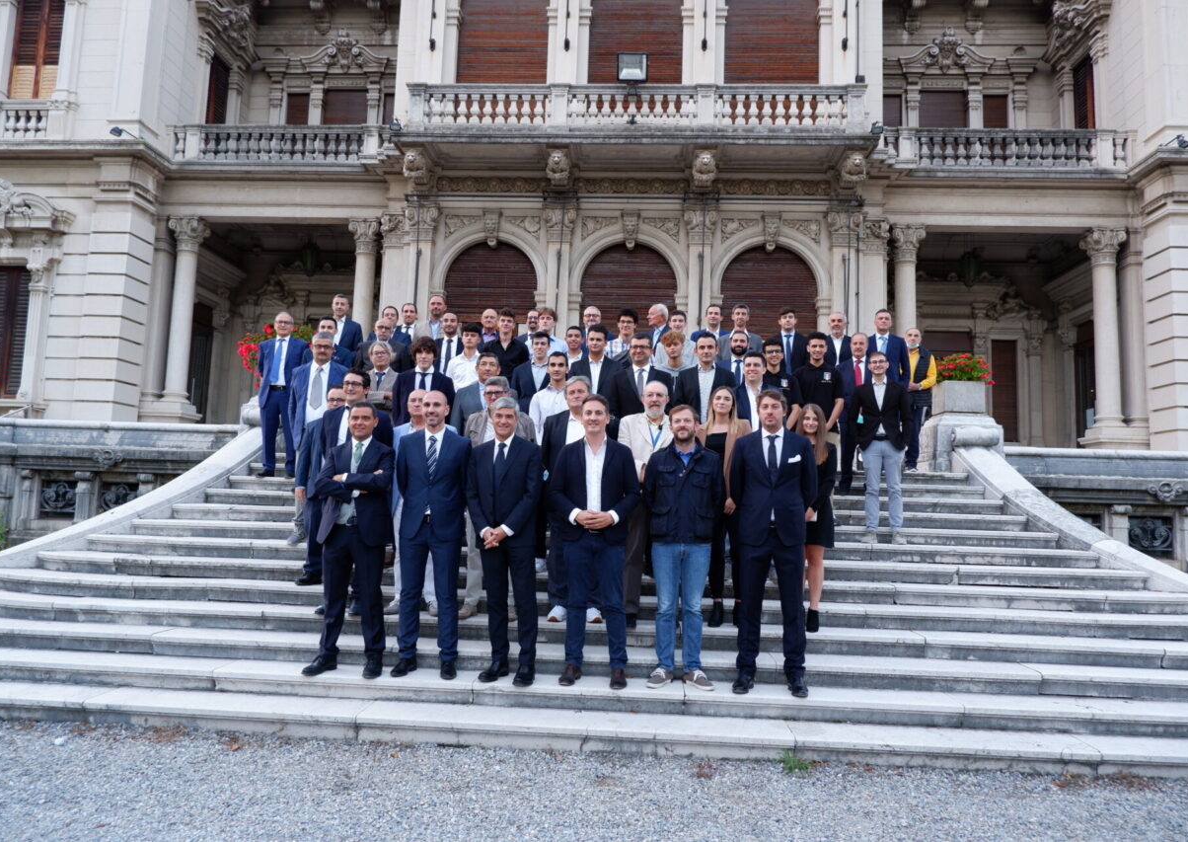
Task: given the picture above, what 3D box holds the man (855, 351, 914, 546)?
[{"bbox_3d":[2.547,0.228,7.082,0.510,1.692,0.330,0,-6,14],"label":"man"}]

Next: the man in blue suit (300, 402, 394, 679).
[{"bbox_3d":[-1.556,0.732,5.149,0.550,1.712,0.360,3,-6,-8],"label":"man in blue suit"}]

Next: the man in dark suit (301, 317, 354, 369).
[{"bbox_3d":[-2.633,-0.155,7.998,0.510,1.787,0.340,3,-6,-11],"label":"man in dark suit"}]

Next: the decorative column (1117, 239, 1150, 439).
[{"bbox_3d":[10.879,-1.631,16.284,0.470,4.238,0.470,2,-6,3],"label":"decorative column"}]

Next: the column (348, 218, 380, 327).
[{"bbox_3d":[-5.023,-2.063,17.243,0.640,4.461,0.640,2,-6,3],"label":"column"}]

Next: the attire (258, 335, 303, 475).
[{"bbox_3d":[-3.266,-0.171,8.383,0.480,1.486,0.300,3,-6,-14],"label":"attire"}]

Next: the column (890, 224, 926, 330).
[{"bbox_3d":[6.420,-2.020,16.484,0.640,4.074,0.640,2,-6,3],"label":"column"}]

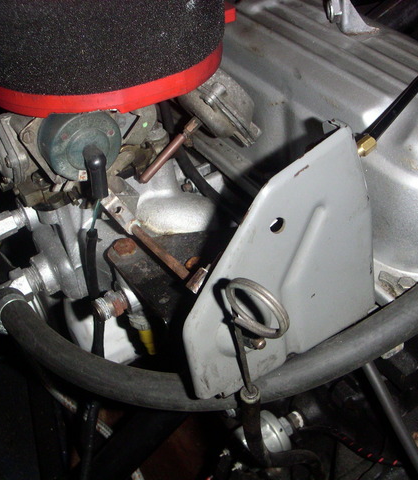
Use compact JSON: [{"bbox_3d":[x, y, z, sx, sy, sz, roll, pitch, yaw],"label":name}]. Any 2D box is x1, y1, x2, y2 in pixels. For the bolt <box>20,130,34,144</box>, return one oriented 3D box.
[{"bbox_3d":[-0.135,-0.077,0.525,0.009,0.009,0.005,-23,48,-25],"label":"bolt"}]

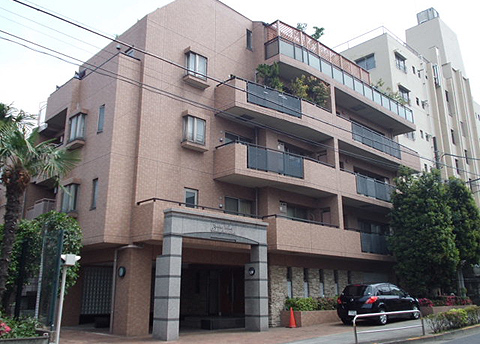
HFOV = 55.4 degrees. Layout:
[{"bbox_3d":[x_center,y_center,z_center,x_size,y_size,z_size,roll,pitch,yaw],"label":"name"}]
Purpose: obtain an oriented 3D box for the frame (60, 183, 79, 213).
[{"bbox_3d":[-6.453,1.077,17.436,0.270,1.080,0.850,14,-21,-42],"label":"frame"}]

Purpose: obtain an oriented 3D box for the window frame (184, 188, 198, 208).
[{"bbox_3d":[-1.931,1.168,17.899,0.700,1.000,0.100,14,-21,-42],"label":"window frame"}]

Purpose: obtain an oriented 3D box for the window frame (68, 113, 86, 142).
[{"bbox_3d":[-6.359,-1.709,17.908,0.240,1.030,1.000,14,-19,-42],"label":"window frame"}]

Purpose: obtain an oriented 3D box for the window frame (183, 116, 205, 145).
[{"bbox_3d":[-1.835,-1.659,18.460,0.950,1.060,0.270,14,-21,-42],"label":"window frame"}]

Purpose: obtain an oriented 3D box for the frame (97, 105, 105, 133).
[{"bbox_3d":[-5.160,-1.957,17.178,0.100,1.090,0.430,14,-21,-42],"label":"frame"}]

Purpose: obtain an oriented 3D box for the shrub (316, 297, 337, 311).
[{"bbox_3d":[3.598,5.492,19.134,1.150,0.550,0.650,14,-19,-42],"label":"shrub"}]

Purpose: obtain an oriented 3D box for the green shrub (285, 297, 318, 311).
[{"bbox_3d":[2.457,5.269,18.208,1.150,0.550,0.750,14,-21,-42],"label":"green shrub"}]

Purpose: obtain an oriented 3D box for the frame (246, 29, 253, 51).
[{"bbox_3d":[0.431,-6.394,22.331,0.400,1.060,0.100,14,-21,-42],"label":"frame"}]

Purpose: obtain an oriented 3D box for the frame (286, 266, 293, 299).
[{"bbox_3d":[2.024,4.550,18.675,0.320,1.260,0.120,14,-19,-42],"label":"frame"}]

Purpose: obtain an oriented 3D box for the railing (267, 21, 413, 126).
[{"bbox_3d":[6.179,-4.956,25.441,13.000,1.740,0.900,14,-19,-42],"label":"railing"}]

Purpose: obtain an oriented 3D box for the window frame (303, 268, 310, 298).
[{"bbox_3d":[2.812,4.741,19.404,0.350,1.260,0.120,14,-19,-42],"label":"window frame"}]

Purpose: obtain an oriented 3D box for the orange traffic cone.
[{"bbox_3d":[1.935,5.398,16.949,0.290,0.720,0.290,14,-19,-42],"label":"orange traffic cone"}]

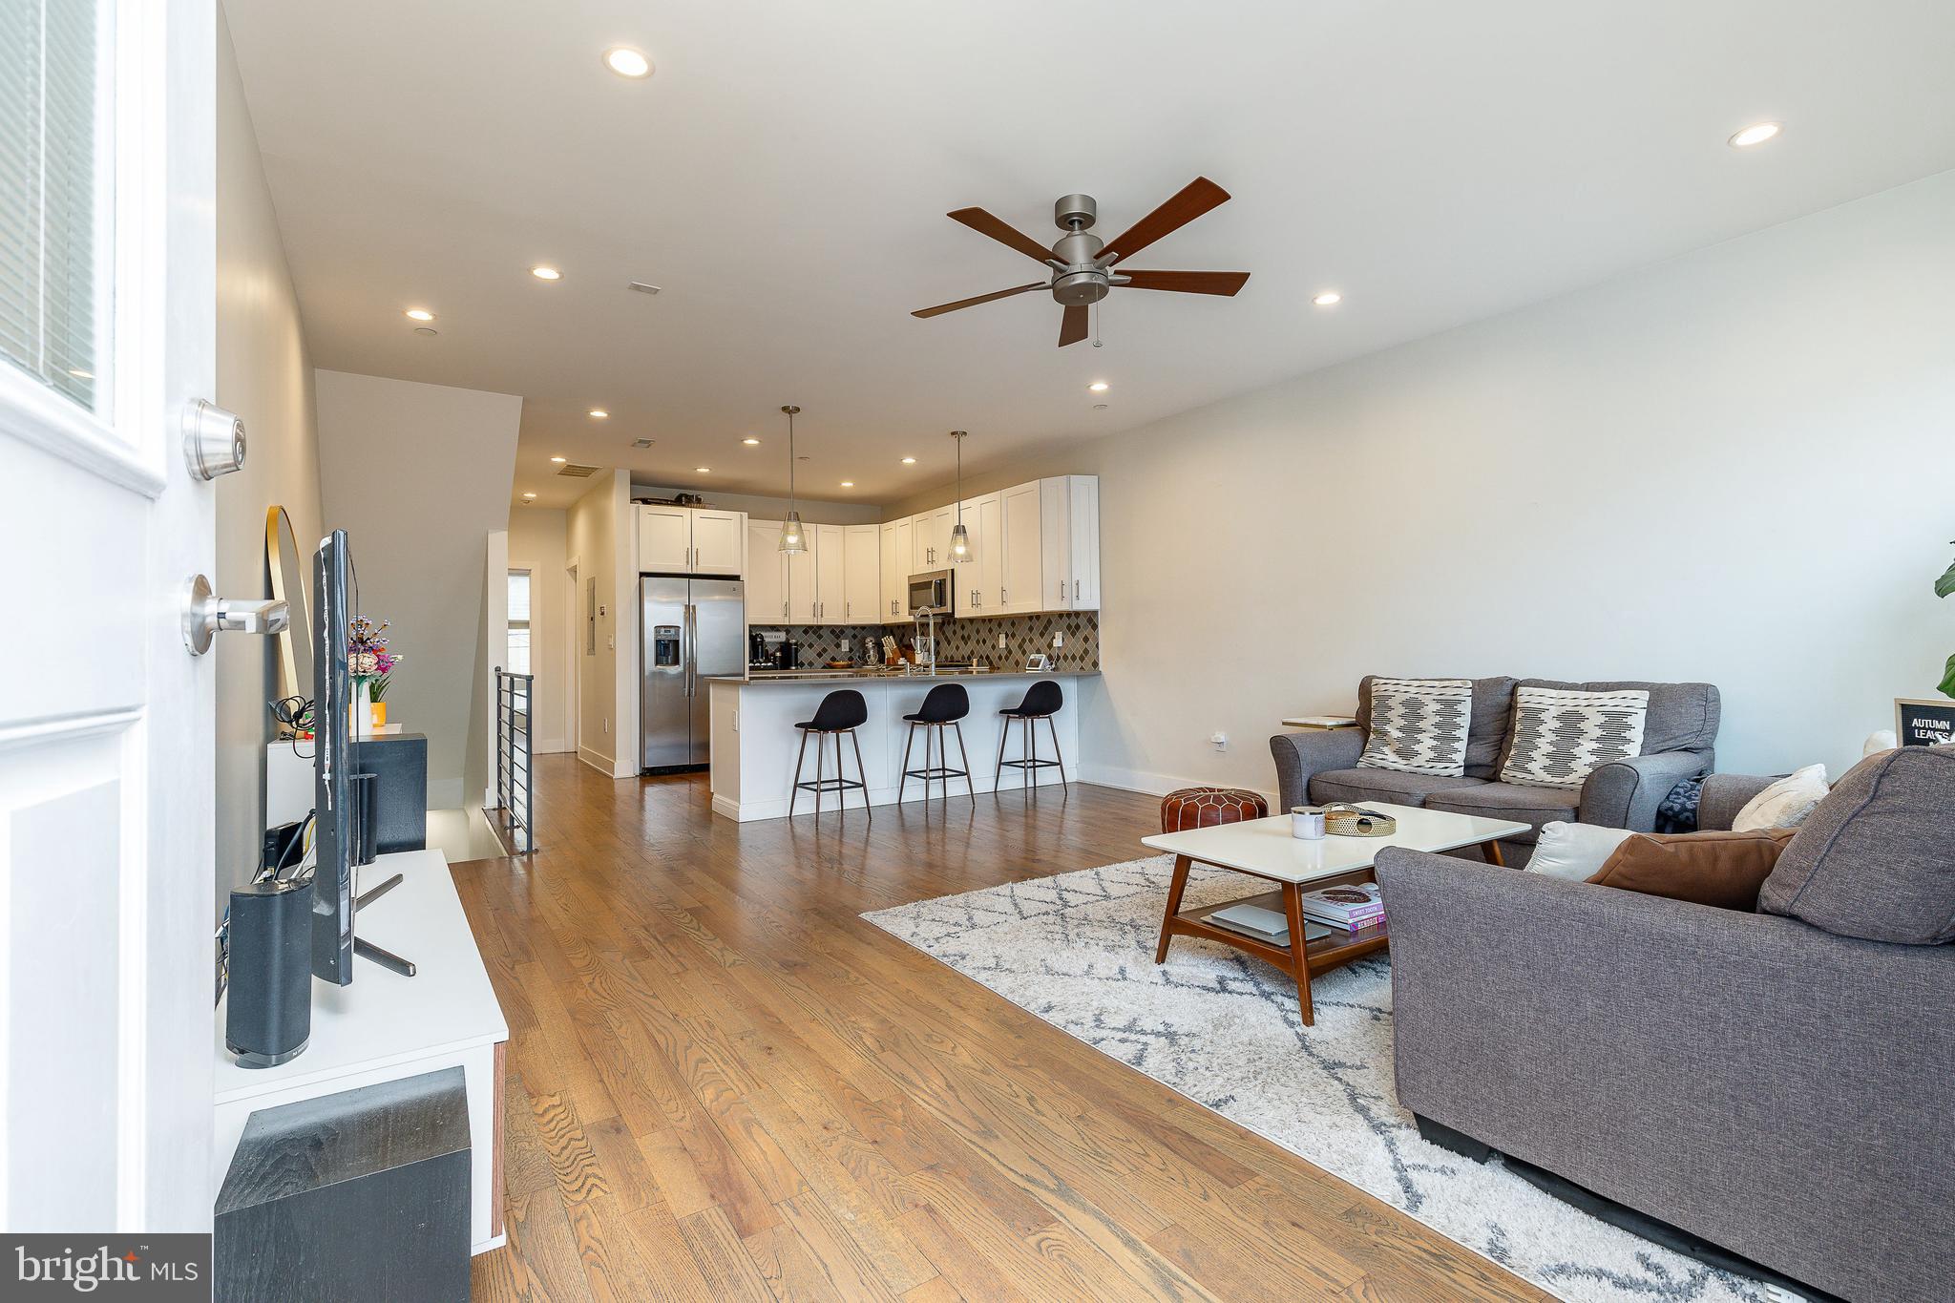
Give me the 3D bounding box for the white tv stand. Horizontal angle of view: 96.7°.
[{"bbox_3d":[-1.363,0.827,1.926,0.388,0.443,1.593,0,-1,-35],"label":"white tv stand"}]

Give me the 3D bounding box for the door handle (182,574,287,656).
[{"bbox_3d":[-0.585,-0.030,0.681,0.058,0.067,0.138,0,-1,-34],"label":"door handle"}]

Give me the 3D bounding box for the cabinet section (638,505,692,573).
[{"bbox_3d":[-2.967,-0.999,8.071,0.455,0.594,0.600,0,0,-34],"label":"cabinet section"}]

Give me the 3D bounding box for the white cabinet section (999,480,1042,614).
[{"bbox_3d":[0.495,-0.833,7.155,0.330,1.049,0.546,0,0,-34],"label":"white cabinet section"}]

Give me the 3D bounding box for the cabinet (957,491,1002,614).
[{"bbox_3d":[0.140,-0.826,7.752,0.340,1.050,0.760,0,-1,-34],"label":"cabinet"}]

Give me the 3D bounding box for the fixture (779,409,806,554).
[{"bbox_3d":[-1.260,-1.166,5.905,0.190,0.992,0.190,0,-1,-35],"label":"fixture"}]

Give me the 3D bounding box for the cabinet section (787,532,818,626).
[{"bbox_3d":[-1.876,-0.793,9.043,0.303,1.049,0.330,0,0,-34],"label":"cabinet section"}]

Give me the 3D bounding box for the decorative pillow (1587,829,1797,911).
[{"bbox_3d":[1.493,0.484,1.721,0.430,0.140,0.400,-1,29,22],"label":"decorative pillow"}]

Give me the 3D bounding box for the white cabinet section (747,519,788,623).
[{"bbox_3d":[-2.212,-0.791,8.816,0.508,1.049,0.330,0,0,-34],"label":"white cabinet section"}]

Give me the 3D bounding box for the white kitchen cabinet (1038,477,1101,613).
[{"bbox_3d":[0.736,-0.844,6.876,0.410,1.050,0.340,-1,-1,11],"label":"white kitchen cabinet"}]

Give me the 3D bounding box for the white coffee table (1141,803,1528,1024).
[{"bbox_3d":[1.199,0.807,2.871,1.220,0.405,0.610,0,-1,-32],"label":"white coffee table"}]

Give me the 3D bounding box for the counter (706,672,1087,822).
[{"bbox_3d":[-0.468,0.622,6.427,2.830,0.910,0.940,0,-1,-34],"label":"counter"}]

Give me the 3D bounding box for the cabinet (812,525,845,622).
[{"bbox_3d":[-1.638,-0.802,9.297,0.340,1.050,0.330,0,-1,-35],"label":"cabinet"}]

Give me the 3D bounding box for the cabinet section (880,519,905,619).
[{"bbox_3d":[-0.681,-0.807,8.897,0.330,1.049,0.660,0,0,-34],"label":"cabinet section"}]

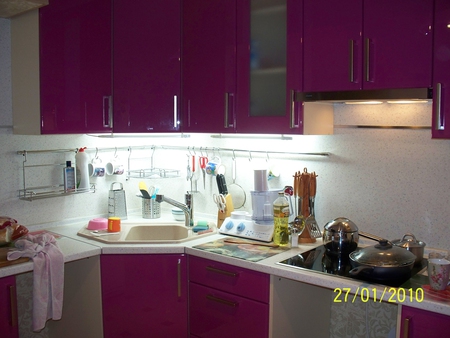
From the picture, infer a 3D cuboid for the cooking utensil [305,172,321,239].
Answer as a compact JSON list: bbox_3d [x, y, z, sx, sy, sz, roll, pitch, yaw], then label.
[{"bbox_3d":[0.436,0.178,2.315,0.075,0.325,0.050,-3,6,-30],"label":"cooking utensil"}]

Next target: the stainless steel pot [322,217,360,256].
[{"bbox_3d":[0.555,0.305,2.221,0.172,0.155,0.172,0,5,0],"label":"stainless steel pot"}]

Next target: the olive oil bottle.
[{"bbox_3d":[0.283,0.245,2.318,0.079,0.259,0.079,0,5,0],"label":"olive oil bottle"}]

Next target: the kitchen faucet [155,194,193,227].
[{"bbox_3d":[-0.286,0.235,2.640,0.235,0.195,0.060,-4,6,-39],"label":"kitchen faucet"}]

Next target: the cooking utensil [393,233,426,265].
[{"bbox_3d":[0.789,0.335,1.996,0.140,0.126,0.140,0,5,0],"label":"cooking utensil"}]

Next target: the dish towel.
[{"bbox_3d":[-0.835,0.503,2.076,0.255,0.355,0.240,4,7,40],"label":"dish towel"}]

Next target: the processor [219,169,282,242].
[{"bbox_3d":[0.174,0.179,2.518,0.344,0.357,0.235,4,6,35],"label":"processor"}]

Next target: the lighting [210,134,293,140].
[{"bbox_3d":[0.137,-0.180,2.568,0.545,0.030,0.045,4,7,40],"label":"lighting"}]

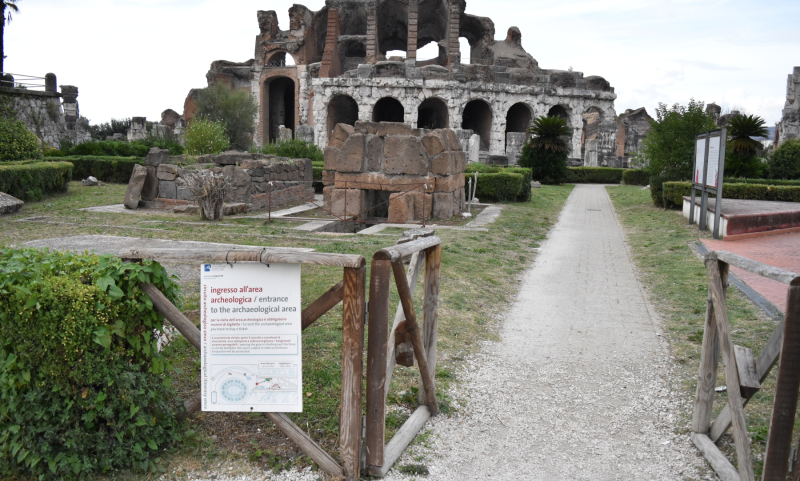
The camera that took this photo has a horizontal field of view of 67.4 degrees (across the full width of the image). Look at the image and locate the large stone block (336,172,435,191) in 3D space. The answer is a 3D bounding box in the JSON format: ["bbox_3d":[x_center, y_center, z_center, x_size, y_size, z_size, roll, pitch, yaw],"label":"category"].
[{"bbox_3d":[-0.320,-1.425,14.647,2.442,0.390,0.500,3,9,9],"label":"large stone block"}]

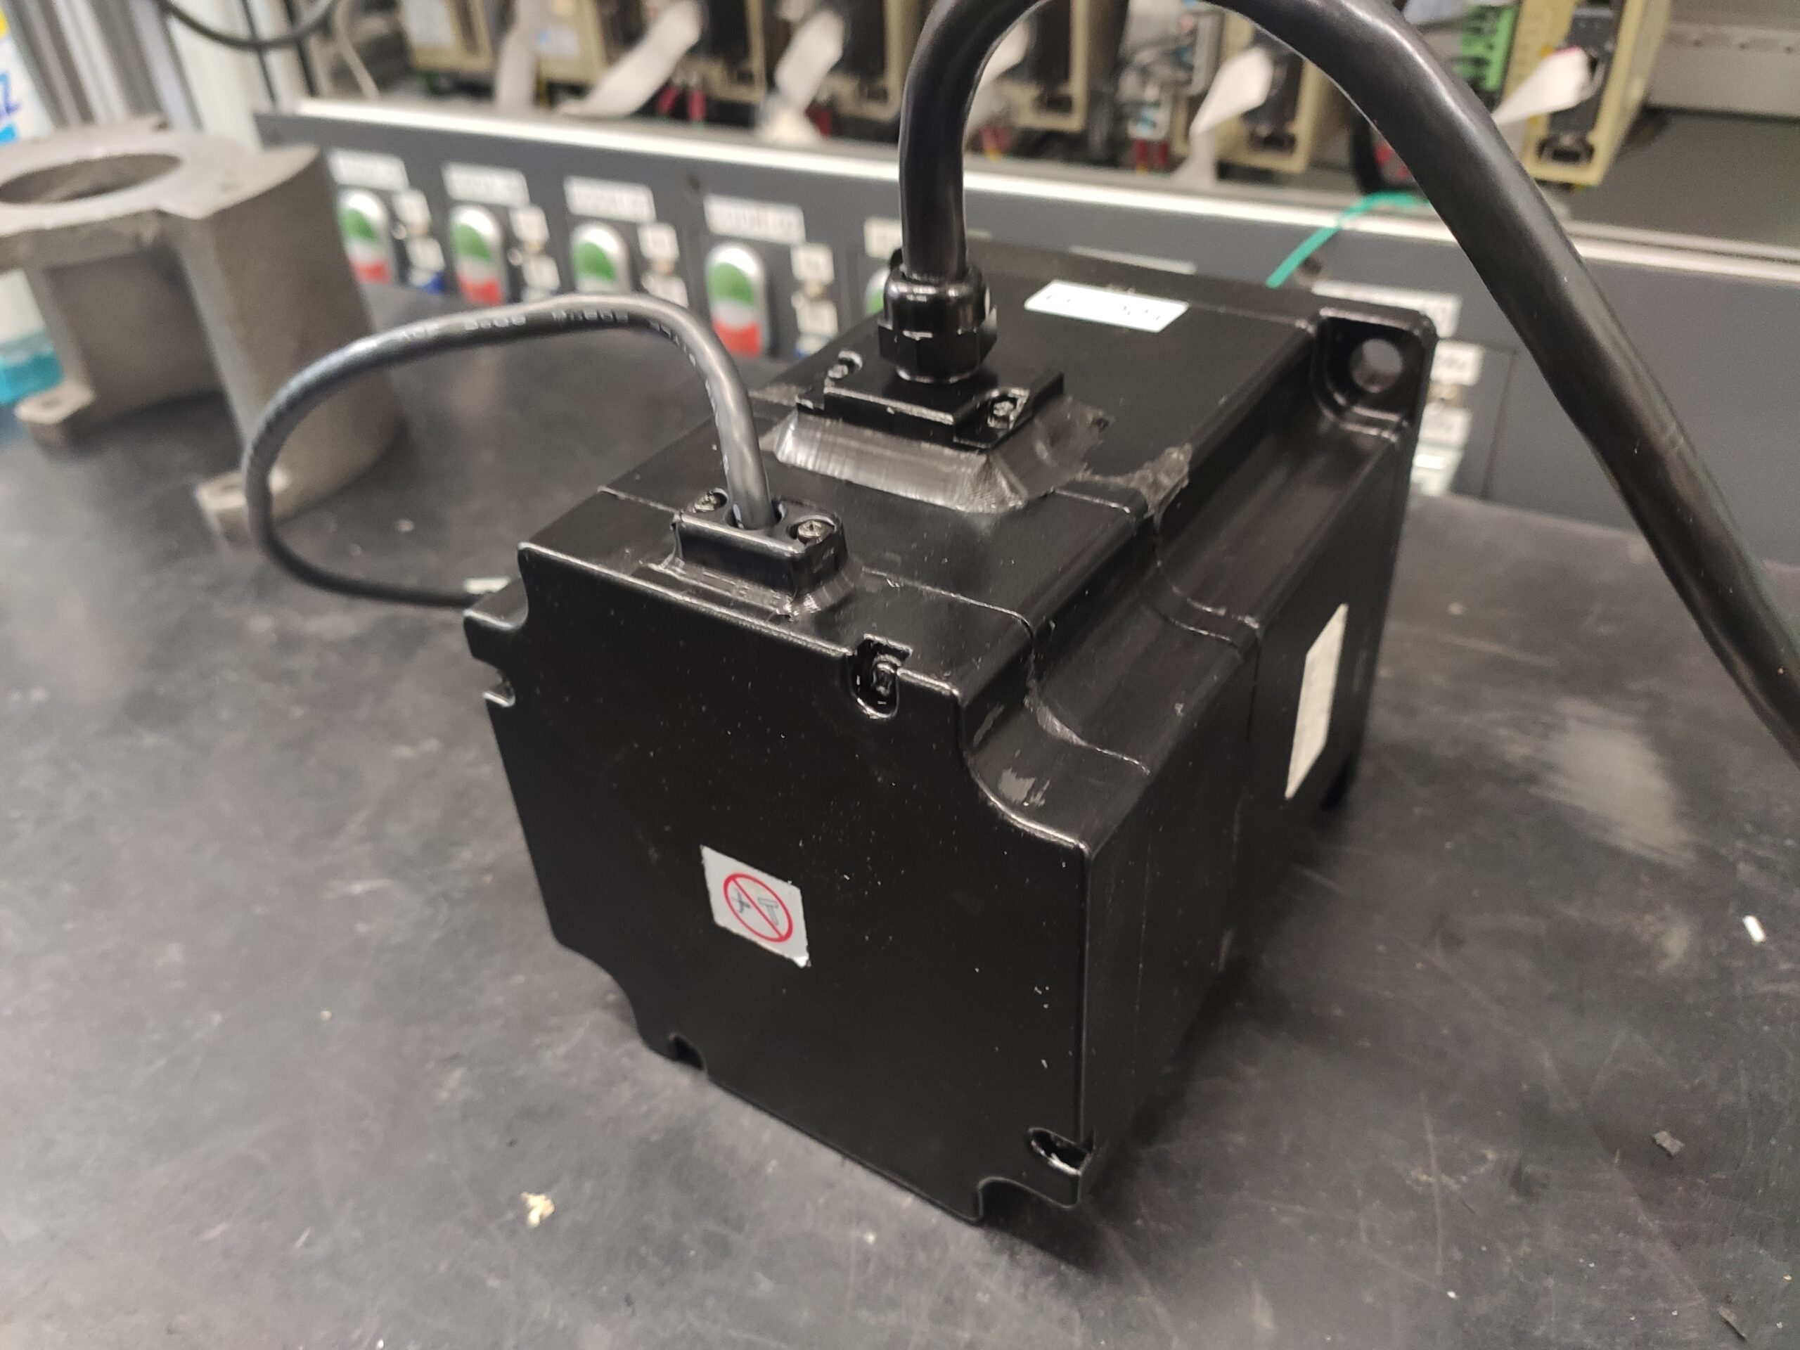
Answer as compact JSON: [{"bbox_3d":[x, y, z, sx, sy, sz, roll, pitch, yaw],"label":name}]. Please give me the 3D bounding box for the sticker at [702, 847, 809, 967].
[{"bbox_3d":[-0.025,0.040,0.233,0.021,0.019,0.001,18,42,28],"label":"sticker"}]

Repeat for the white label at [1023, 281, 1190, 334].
[{"bbox_3d":[0.043,-0.077,0.283,0.031,0.001,0.015,18,42,28],"label":"white label"}]

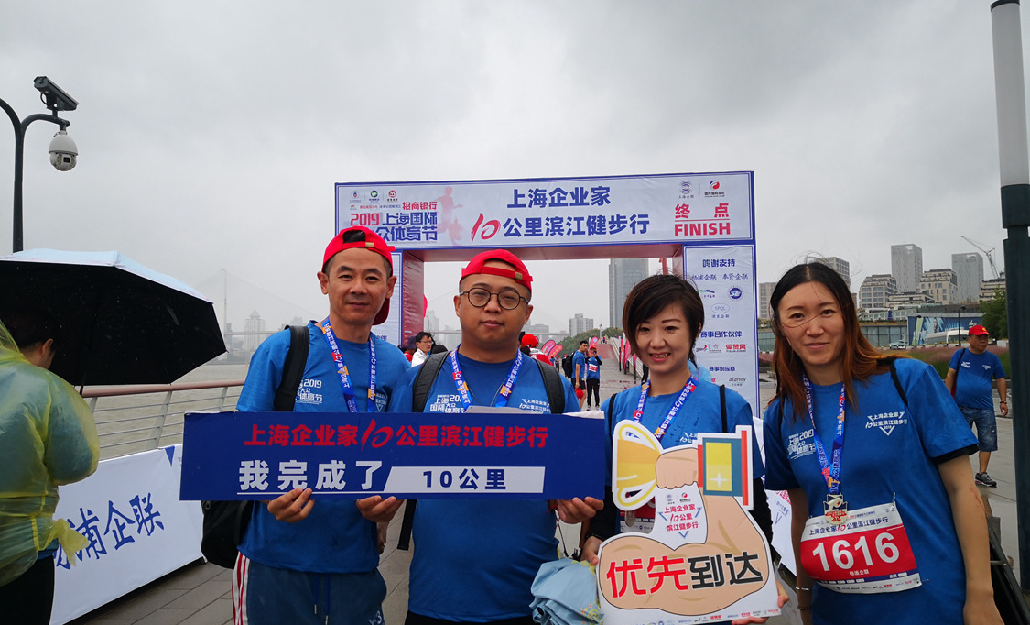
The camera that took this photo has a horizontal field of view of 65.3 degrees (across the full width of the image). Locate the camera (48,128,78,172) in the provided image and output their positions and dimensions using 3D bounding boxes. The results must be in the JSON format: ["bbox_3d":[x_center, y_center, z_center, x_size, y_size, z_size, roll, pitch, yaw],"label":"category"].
[{"bbox_3d":[-4.334,-1.549,7.700,0.250,0.390,0.250,2,-4,-45],"label":"camera"}]

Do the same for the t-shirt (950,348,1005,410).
[{"bbox_3d":[4.834,0.699,8.400,0.480,0.620,0.320,-2,-3,19],"label":"t-shirt"}]

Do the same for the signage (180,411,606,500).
[{"bbox_3d":[-0.262,0.307,1.720,0.905,0.187,0.020,0,-5,2],"label":"signage"}]

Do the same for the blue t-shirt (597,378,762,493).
[{"bbox_3d":[0.410,0.445,1.960,0.405,0.575,0.250,-2,-3,22],"label":"blue t-shirt"}]

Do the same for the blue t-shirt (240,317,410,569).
[{"bbox_3d":[-0.465,0.315,1.950,0.420,0.580,0.280,0,-3,-19],"label":"blue t-shirt"}]

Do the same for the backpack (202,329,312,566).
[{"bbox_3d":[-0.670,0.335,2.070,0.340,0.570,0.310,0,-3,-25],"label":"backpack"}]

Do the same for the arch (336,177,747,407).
[{"bbox_3d":[0.445,0.105,12.140,6.000,4.000,1.500,-1,-3,5],"label":"arch"}]

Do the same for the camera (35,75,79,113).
[{"bbox_3d":[-4.457,-2.106,7.800,0.160,0.170,0.420,-1,-21,13],"label":"camera"}]

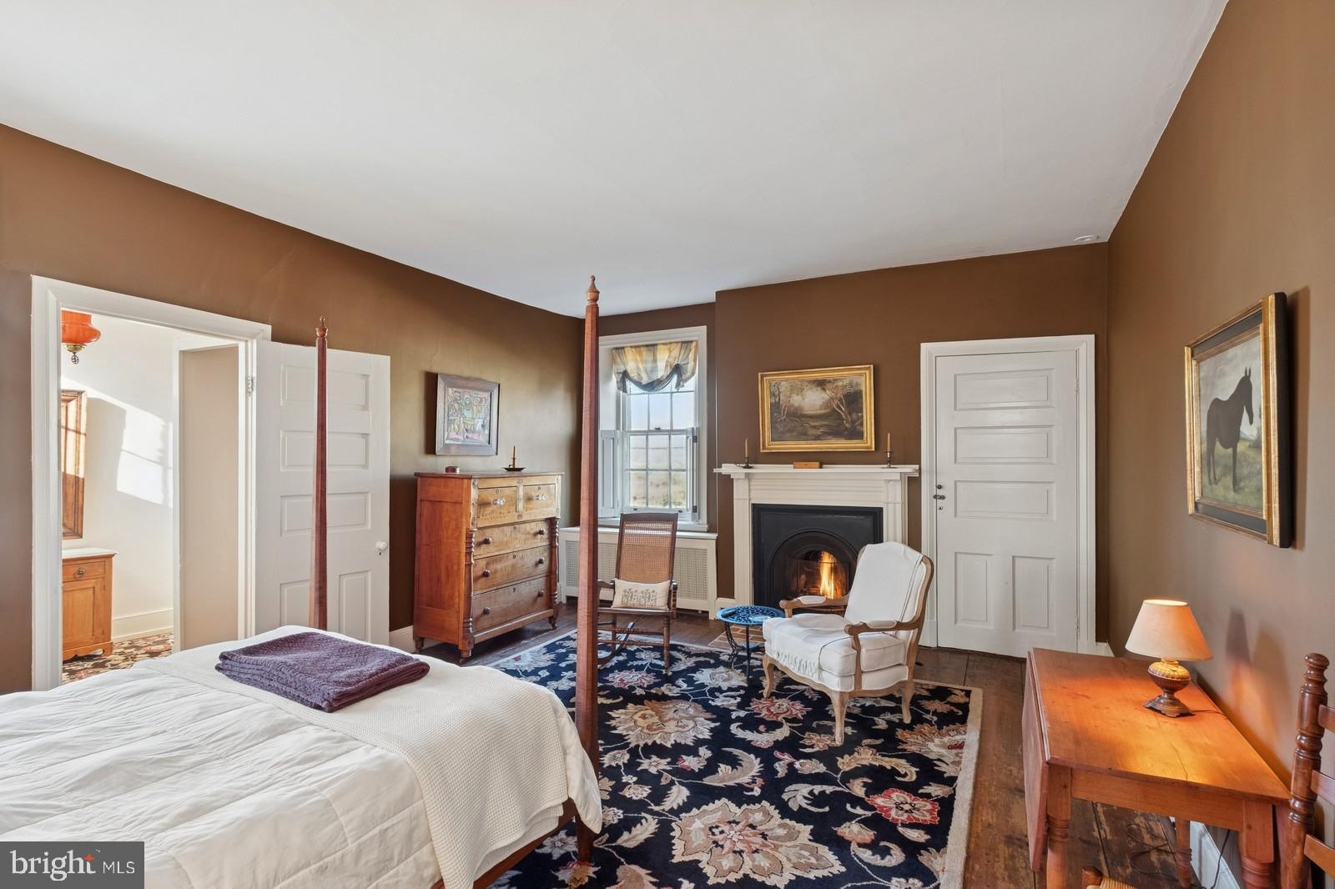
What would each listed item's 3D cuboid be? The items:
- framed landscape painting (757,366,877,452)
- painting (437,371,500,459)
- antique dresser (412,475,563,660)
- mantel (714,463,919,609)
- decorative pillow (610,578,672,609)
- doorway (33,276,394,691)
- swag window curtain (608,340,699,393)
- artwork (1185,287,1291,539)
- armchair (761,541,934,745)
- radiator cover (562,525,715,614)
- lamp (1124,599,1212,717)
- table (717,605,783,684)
[{"bbox_3d":[1.121,-0.257,4.817,0.880,0.640,0.050,-1,-1,28],"label":"framed landscape painting"},{"bbox_3d":[-1.522,-0.211,4.811,0.045,0.575,0.630,-1,-1,28],"label":"painting"},{"bbox_3d":[-1.294,0.830,4.650,0.530,1.210,0.980,-1,-1,28],"label":"antique dresser"},{"bbox_3d":[1.077,0.790,4.745,1.510,1.270,0.210,-1,-1,28],"label":"mantel"},{"bbox_3d":[-0.165,0.955,4.030,0.390,0.200,0.110,0,-19,4],"label":"decorative pillow"},{"bbox_3d":[-2.215,0.360,3.309,0.270,2.120,1.620,-1,-1,28],"label":"doorway"},{"bbox_3d":[-0.137,-0.706,5.971,0.960,0.470,0.130,-1,-1,28],"label":"swag window curtain"},{"bbox_3d":[1.644,-0.053,1.844,0.045,0.595,0.780,-1,-1,28],"label":"artwork"},{"bbox_3d":[0.926,0.960,3.354,0.740,0.890,0.670,0,-1,-25],"label":"armchair"},{"bbox_3d":[-0.214,1.090,5.651,1.560,0.710,0.410,-1,-1,28],"label":"radiator cover"},{"bbox_3d":[1.279,0.535,1.615,0.180,0.285,0.180,-1,-1,28],"label":"lamp"},{"bbox_3d":[0.514,1.224,3.822,0.410,0.385,0.410,0,-1,0],"label":"table"}]

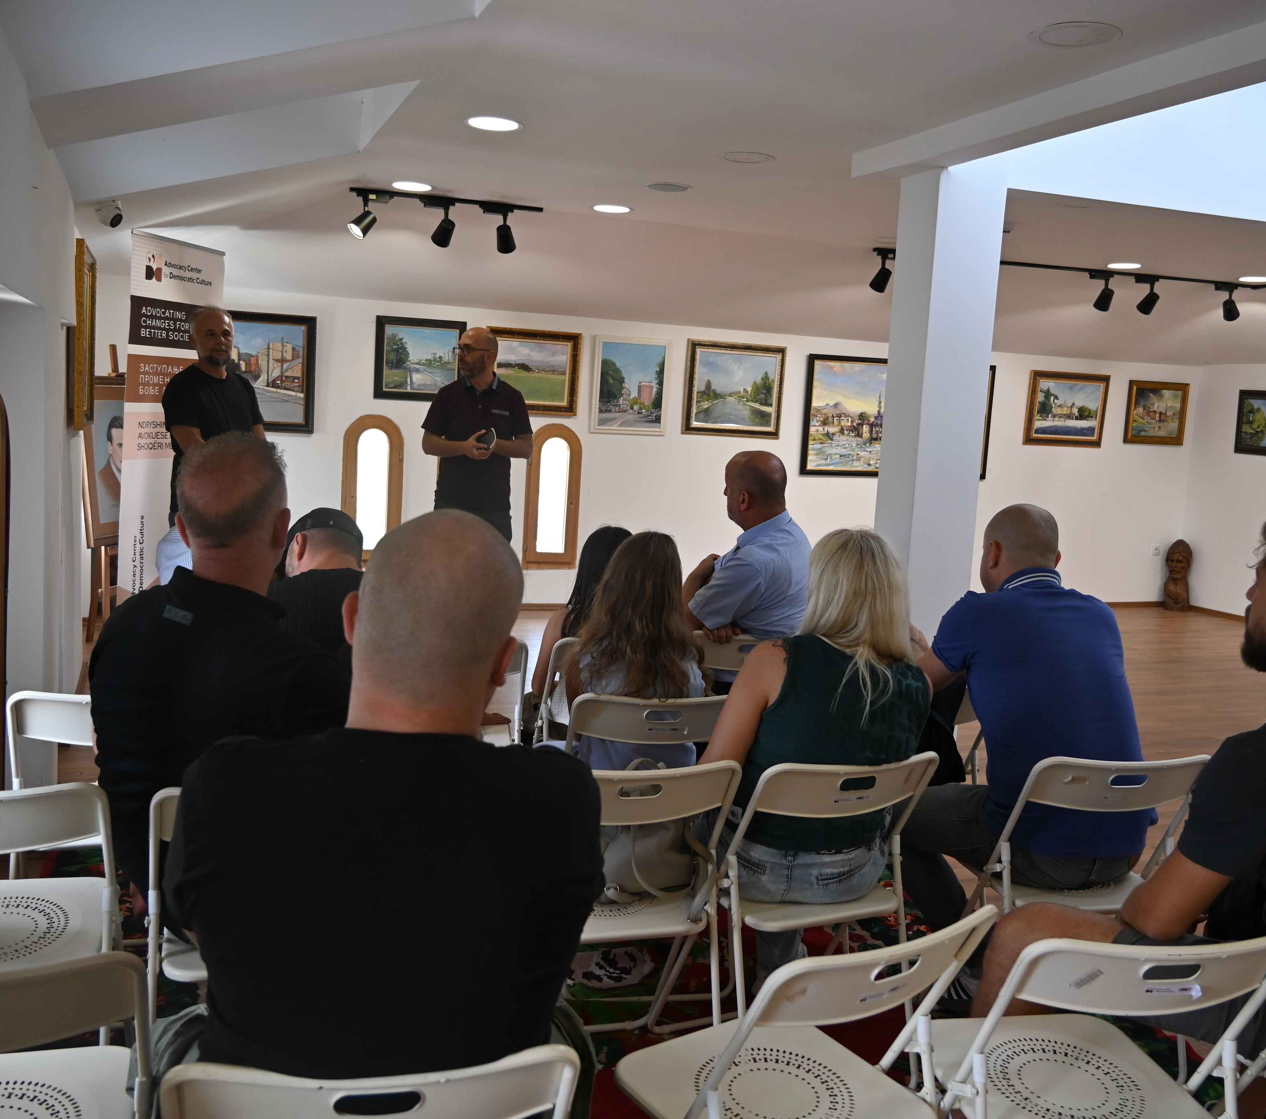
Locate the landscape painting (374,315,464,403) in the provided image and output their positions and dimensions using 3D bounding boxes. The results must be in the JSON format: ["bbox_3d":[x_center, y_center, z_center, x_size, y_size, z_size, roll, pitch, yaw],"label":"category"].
[{"bbox_3d":[-1.436,-1.353,8.550,0.615,0.557,0.040,1,7,-20],"label":"landscape painting"}]

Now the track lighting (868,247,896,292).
[{"bbox_3d":[1.163,-1.347,5.876,0.120,0.210,0.130,1,7,-23],"label":"track lighting"}]

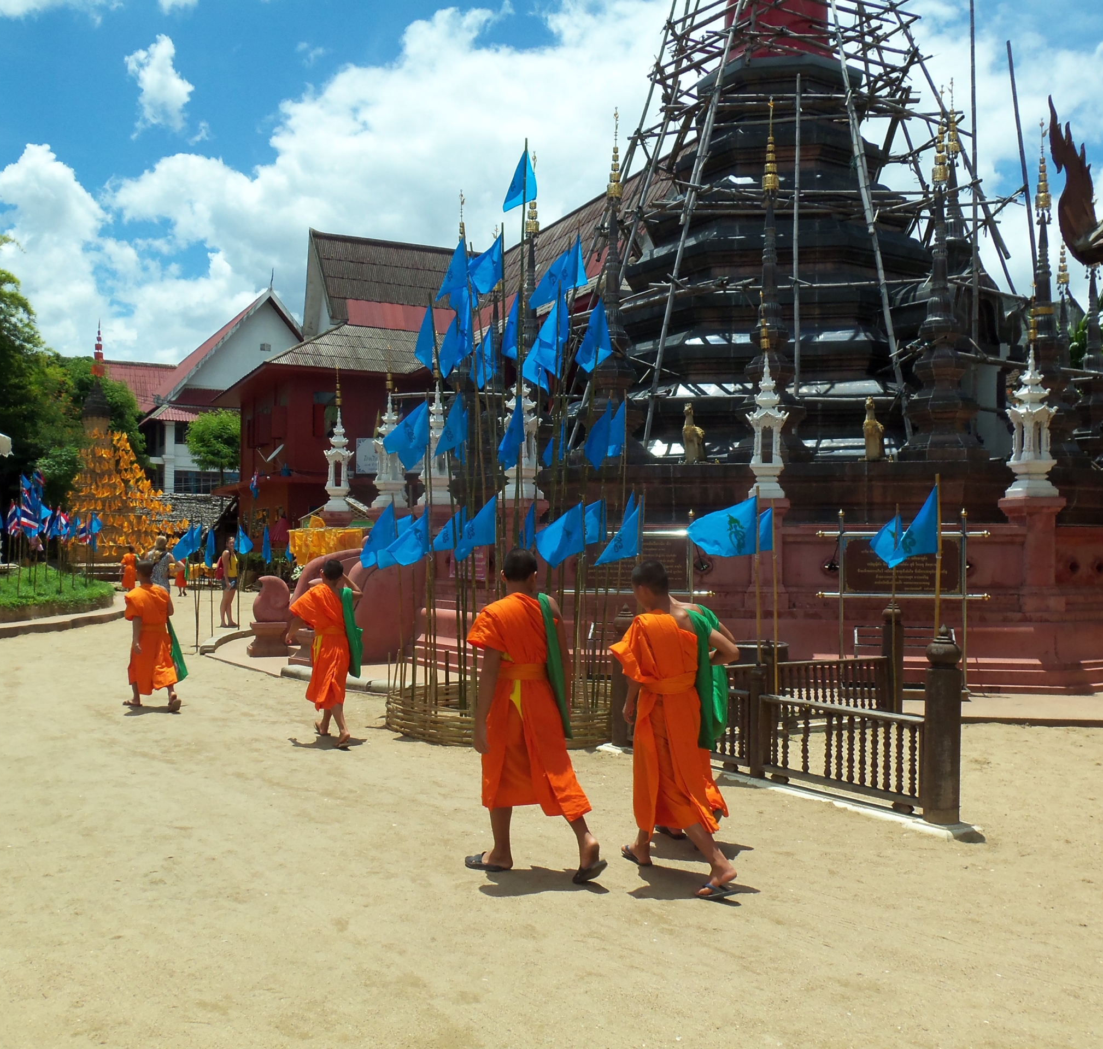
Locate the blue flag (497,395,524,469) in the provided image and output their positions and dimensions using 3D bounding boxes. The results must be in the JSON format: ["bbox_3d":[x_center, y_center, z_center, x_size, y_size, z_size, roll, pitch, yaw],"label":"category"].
[{"bbox_3d":[-0.378,-0.856,10.800,0.240,0.660,0.180,0,-1,0],"label":"blue flag"}]

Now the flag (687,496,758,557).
[{"bbox_3d":[1.160,0.015,7.948,0.497,0.414,0.119,0,-1,15],"label":"flag"}]

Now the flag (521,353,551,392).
[{"bbox_3d":[-0.140,-1.506,11.100,0.280,0.480,0.180,0,-1,0],"label":"flag"}]

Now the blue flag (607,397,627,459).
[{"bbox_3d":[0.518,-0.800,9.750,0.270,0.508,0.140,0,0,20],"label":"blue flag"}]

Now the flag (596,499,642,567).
[{"bbox_3d":[0.520,0.051,9.141,0.387,0.526,0.129,0,-1,20],"label":"flag"}]

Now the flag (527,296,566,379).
[{"bbox_3d":[-0.037,-1.605,10.035,0.358,0.697,0.159,0,-1,20],"label":"flag"}]

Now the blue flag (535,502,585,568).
[{"bbox_3d":[0.067,0.089,9.538,0.427,0.532,0.139,0,-1,15],"label":"blue flag"}]

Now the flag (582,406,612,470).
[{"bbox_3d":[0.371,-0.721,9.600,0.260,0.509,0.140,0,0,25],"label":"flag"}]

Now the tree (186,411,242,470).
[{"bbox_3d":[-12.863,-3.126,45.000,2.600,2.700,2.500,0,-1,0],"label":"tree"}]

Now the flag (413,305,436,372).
[{"bbox_3d":[-1.096,-1.607,10.134,0.099,0.565,0.268,1,-2,-45],"label":"flag"}]

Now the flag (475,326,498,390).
[{"bbox_3d":[-0.562,-1.451,10.134,0.109,0.556,0.248,1,-2,-45],"label":"flag"}]

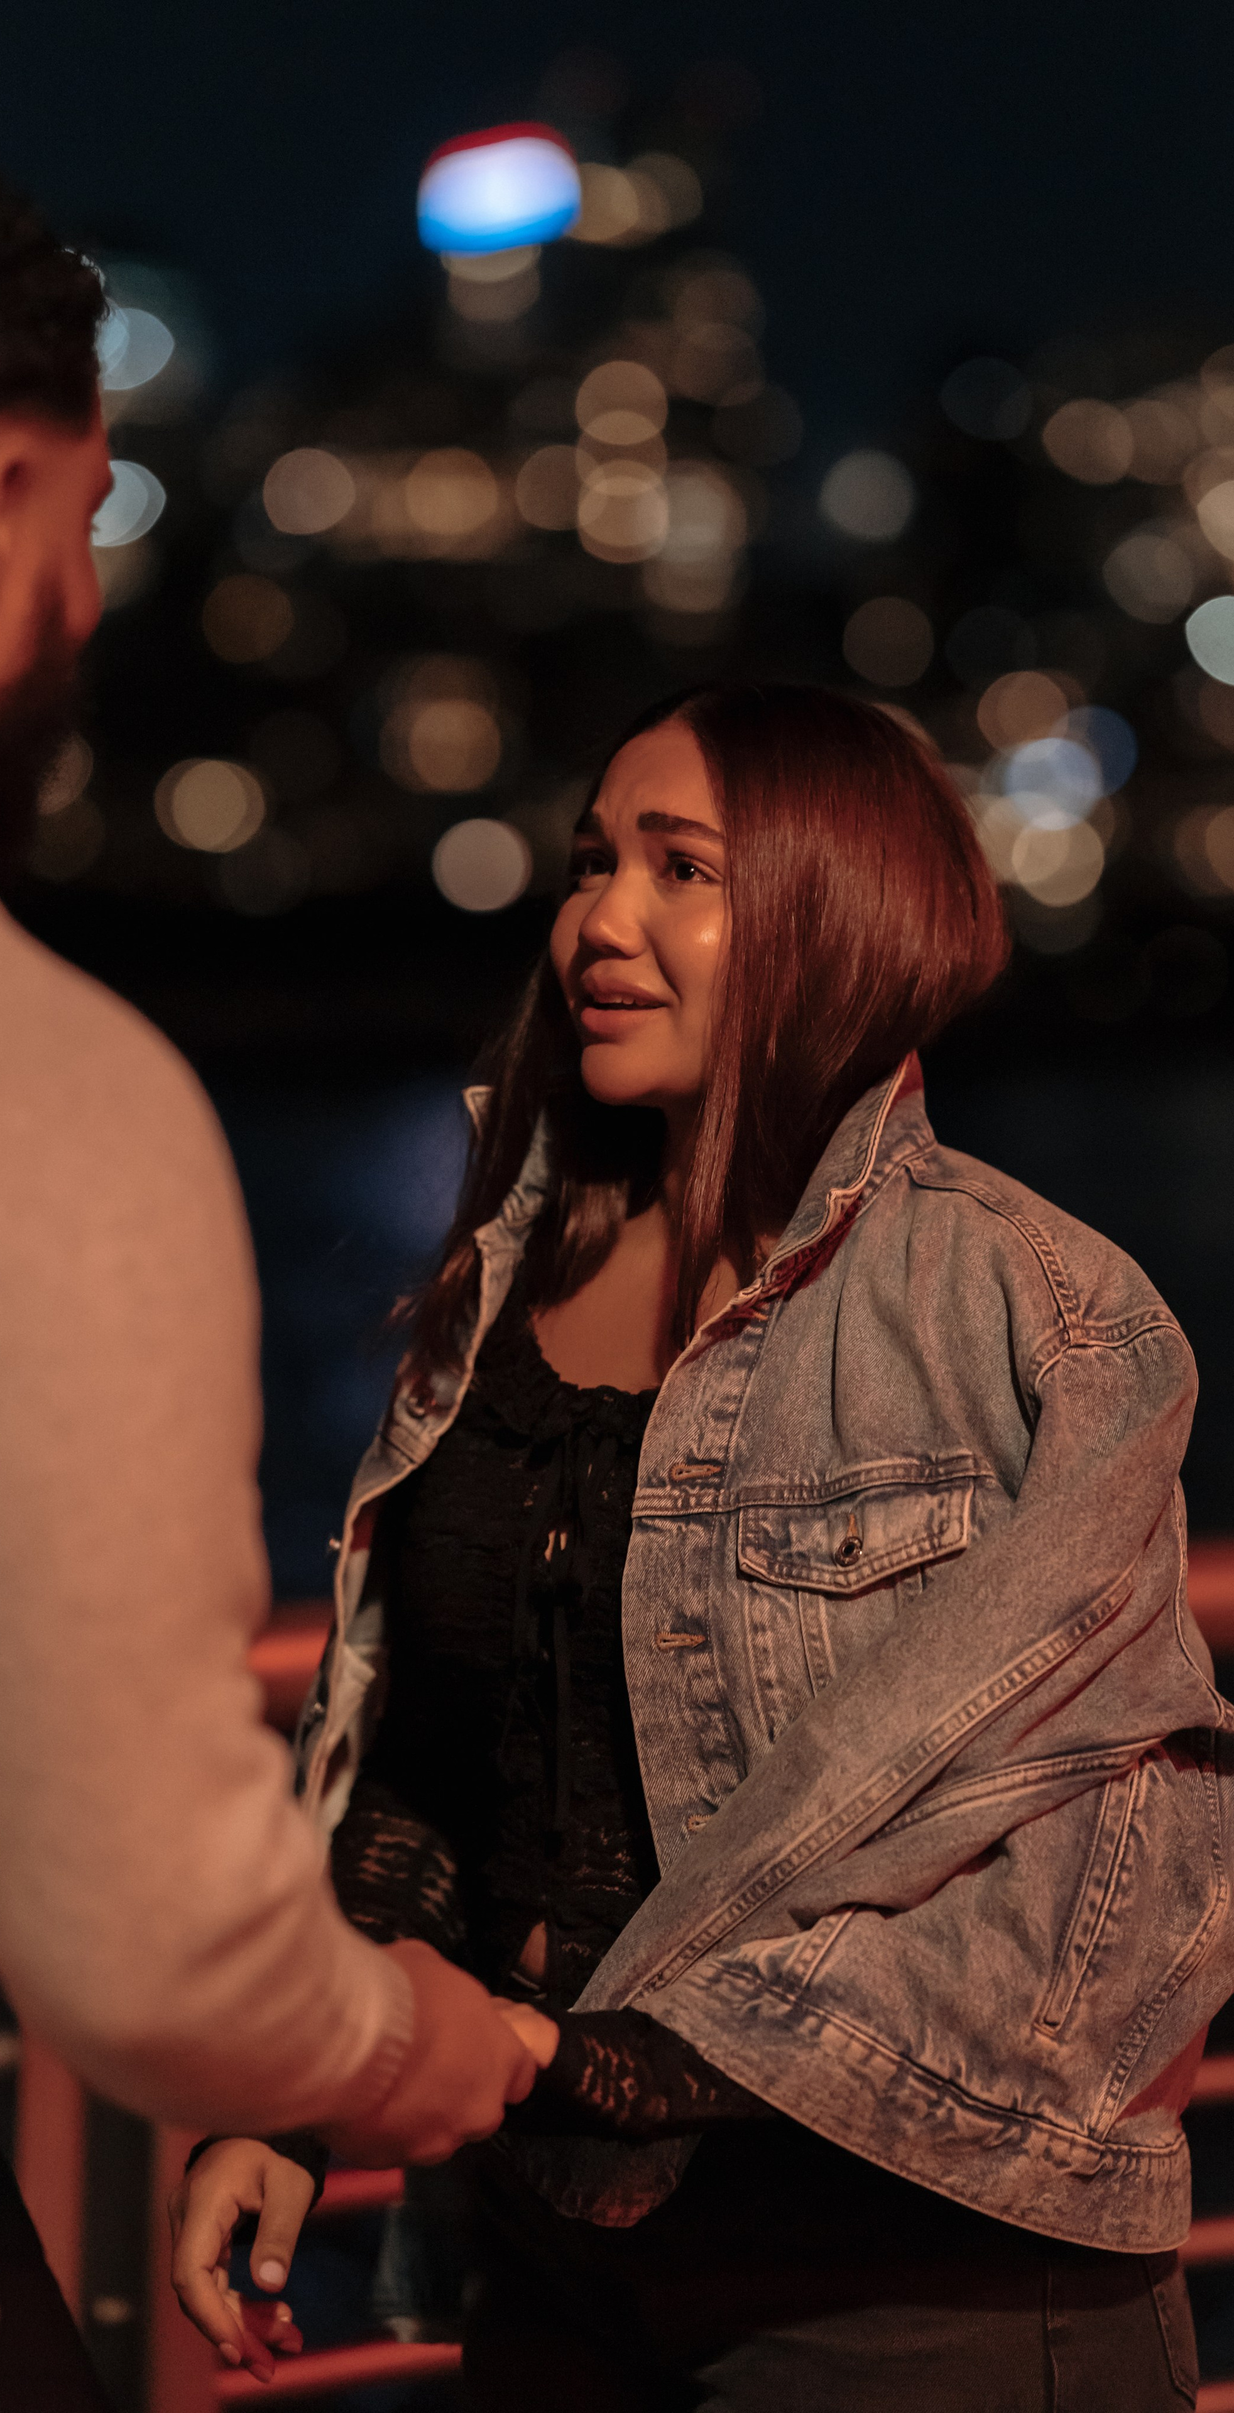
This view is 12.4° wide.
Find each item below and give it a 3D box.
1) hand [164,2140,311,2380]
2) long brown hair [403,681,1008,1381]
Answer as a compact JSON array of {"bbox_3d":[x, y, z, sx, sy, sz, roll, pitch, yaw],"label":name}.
[{"bbox_3d":[-0.194,0.541,2.930,0.085,0.130,0.090,1,3,25],"label":"hand"},{"bbox_3d":[0.048,-0.092,3.000,0.270,0.375,0.270,2,3,42],"label":"long brown hair"}]

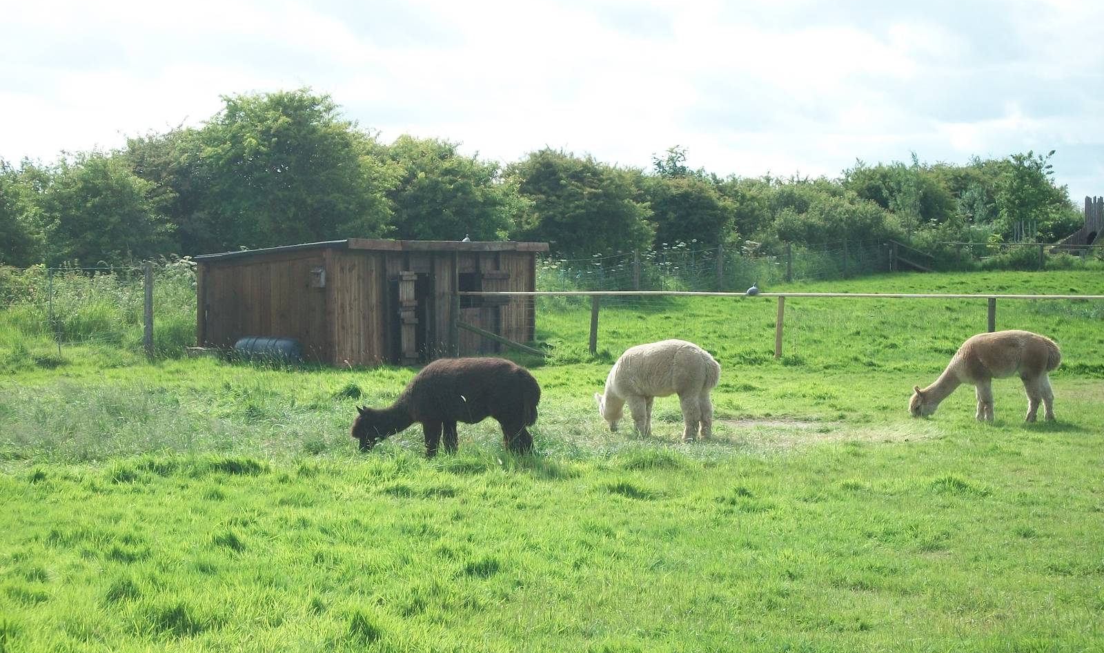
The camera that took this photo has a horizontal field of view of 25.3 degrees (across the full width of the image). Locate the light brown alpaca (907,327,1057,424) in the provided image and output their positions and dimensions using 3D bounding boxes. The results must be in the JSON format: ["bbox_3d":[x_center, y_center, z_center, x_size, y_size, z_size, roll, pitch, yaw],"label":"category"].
[{"bbox_3d":[4.333,0.497,24.600,1.470,0.930,0.450,0,1,11],"label":"light brown alpaca"}]

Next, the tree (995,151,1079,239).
[{"bbox_3d":[20.313,-5.047,103.000,3.600,4.630,3.500,0,1,0],"label":"tree"}]

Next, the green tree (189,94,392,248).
[{"bbox_3d":[-5.488,-2.438,52.000,4.300,5.190,4.200,0,1,0],"label":"green tree"}]

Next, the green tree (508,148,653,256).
[{"bbox_3d":[0.753,-2.677,66.000,3.900,4.220,3.800,0,1,0],"label":"green tree"}]

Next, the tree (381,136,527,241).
[{"bbox_3d":[-2.312,-2.312,58.000,3.500,4.360,3.500,0,1,0],"label":"tree"}]

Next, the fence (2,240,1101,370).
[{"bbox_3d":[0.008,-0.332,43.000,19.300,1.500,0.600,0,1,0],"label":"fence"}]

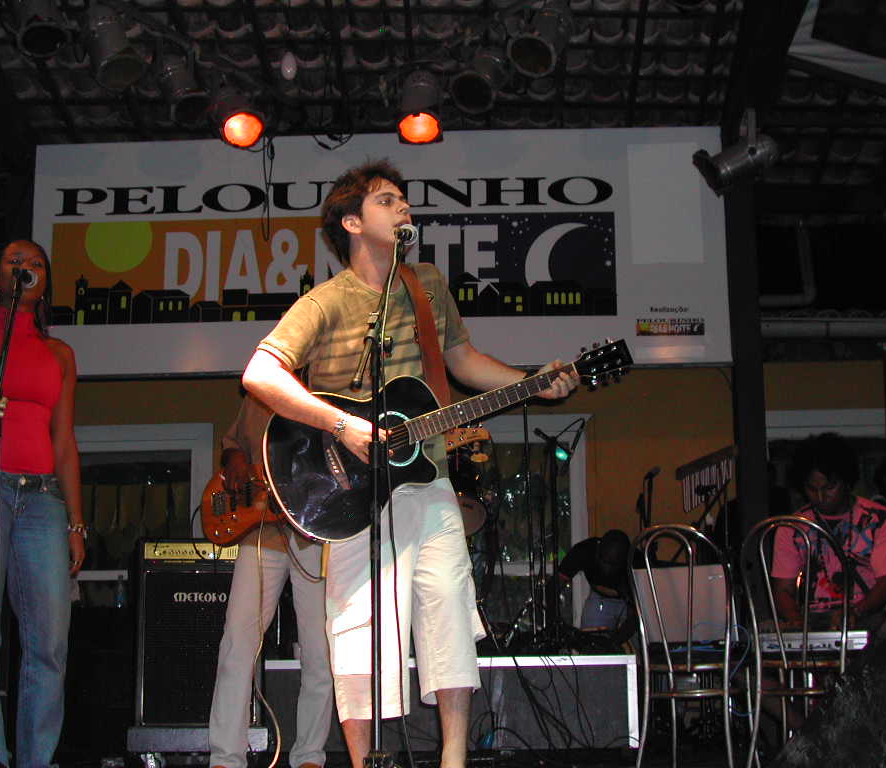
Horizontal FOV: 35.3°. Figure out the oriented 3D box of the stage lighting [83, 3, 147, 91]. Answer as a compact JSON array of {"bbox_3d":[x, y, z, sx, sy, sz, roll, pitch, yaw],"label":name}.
[{"bbox_3d":[-1.519,-1.566,6.450,0.250,0.350,0.240,-34,-26,27],"label":"stage lighting"}]

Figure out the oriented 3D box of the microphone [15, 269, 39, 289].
[{"bbox_3d":[-1.155,-0.298,3.850,0.052,0.055,0.165,1,-3,-7],"label":"microphone"}]

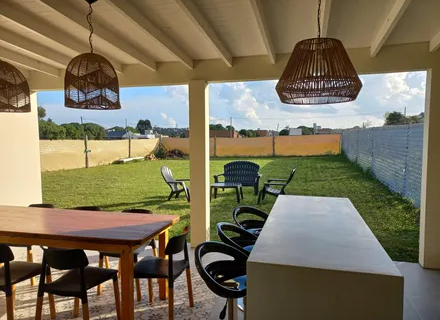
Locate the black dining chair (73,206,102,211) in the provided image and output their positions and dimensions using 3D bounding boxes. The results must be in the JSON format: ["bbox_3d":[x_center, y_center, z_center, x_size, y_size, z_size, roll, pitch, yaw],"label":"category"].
[{"bbox_3d":[-1.632,0.965,3.541,0.480,0.765,0.530,0,4,12],"label":"black dining chair"}]

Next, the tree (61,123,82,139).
[{"bbox_3d":[-26.995,-4.279,58.149,4.800,4.850,4.800,-2,4,-25],"label":"tree"}]

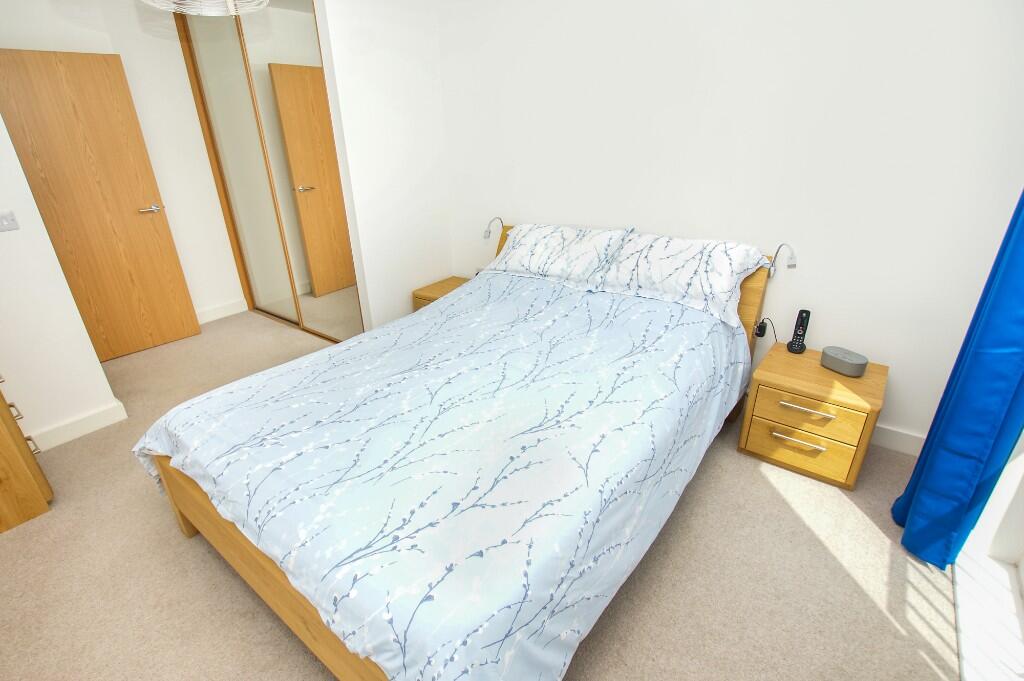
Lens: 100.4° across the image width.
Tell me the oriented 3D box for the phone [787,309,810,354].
[{"bbox_3d":[1.466,-0.041,2.173,0.080,0.192,0.085,15,28,34],"label":"phone"}]

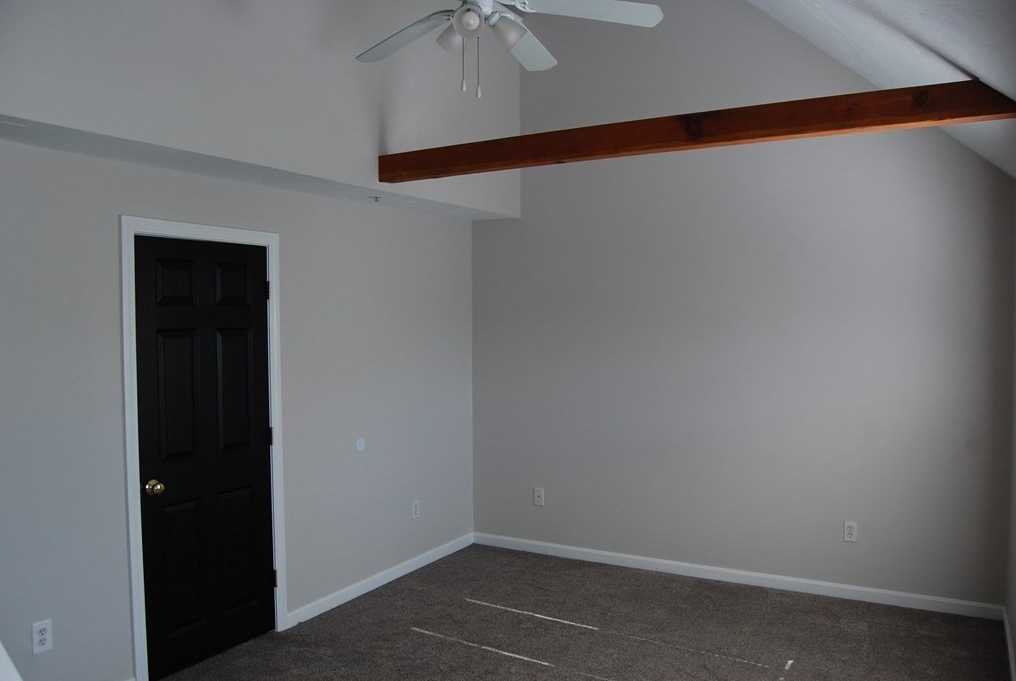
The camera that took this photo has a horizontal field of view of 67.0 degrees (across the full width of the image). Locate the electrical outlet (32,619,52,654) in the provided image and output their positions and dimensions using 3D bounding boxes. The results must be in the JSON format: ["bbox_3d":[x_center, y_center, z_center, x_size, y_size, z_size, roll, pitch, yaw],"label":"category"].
[{"bbox_3d":[-1.758,1.120,2.900,0.008,0.116,0.073,0,2,30],"label":"electrical outlet"}]

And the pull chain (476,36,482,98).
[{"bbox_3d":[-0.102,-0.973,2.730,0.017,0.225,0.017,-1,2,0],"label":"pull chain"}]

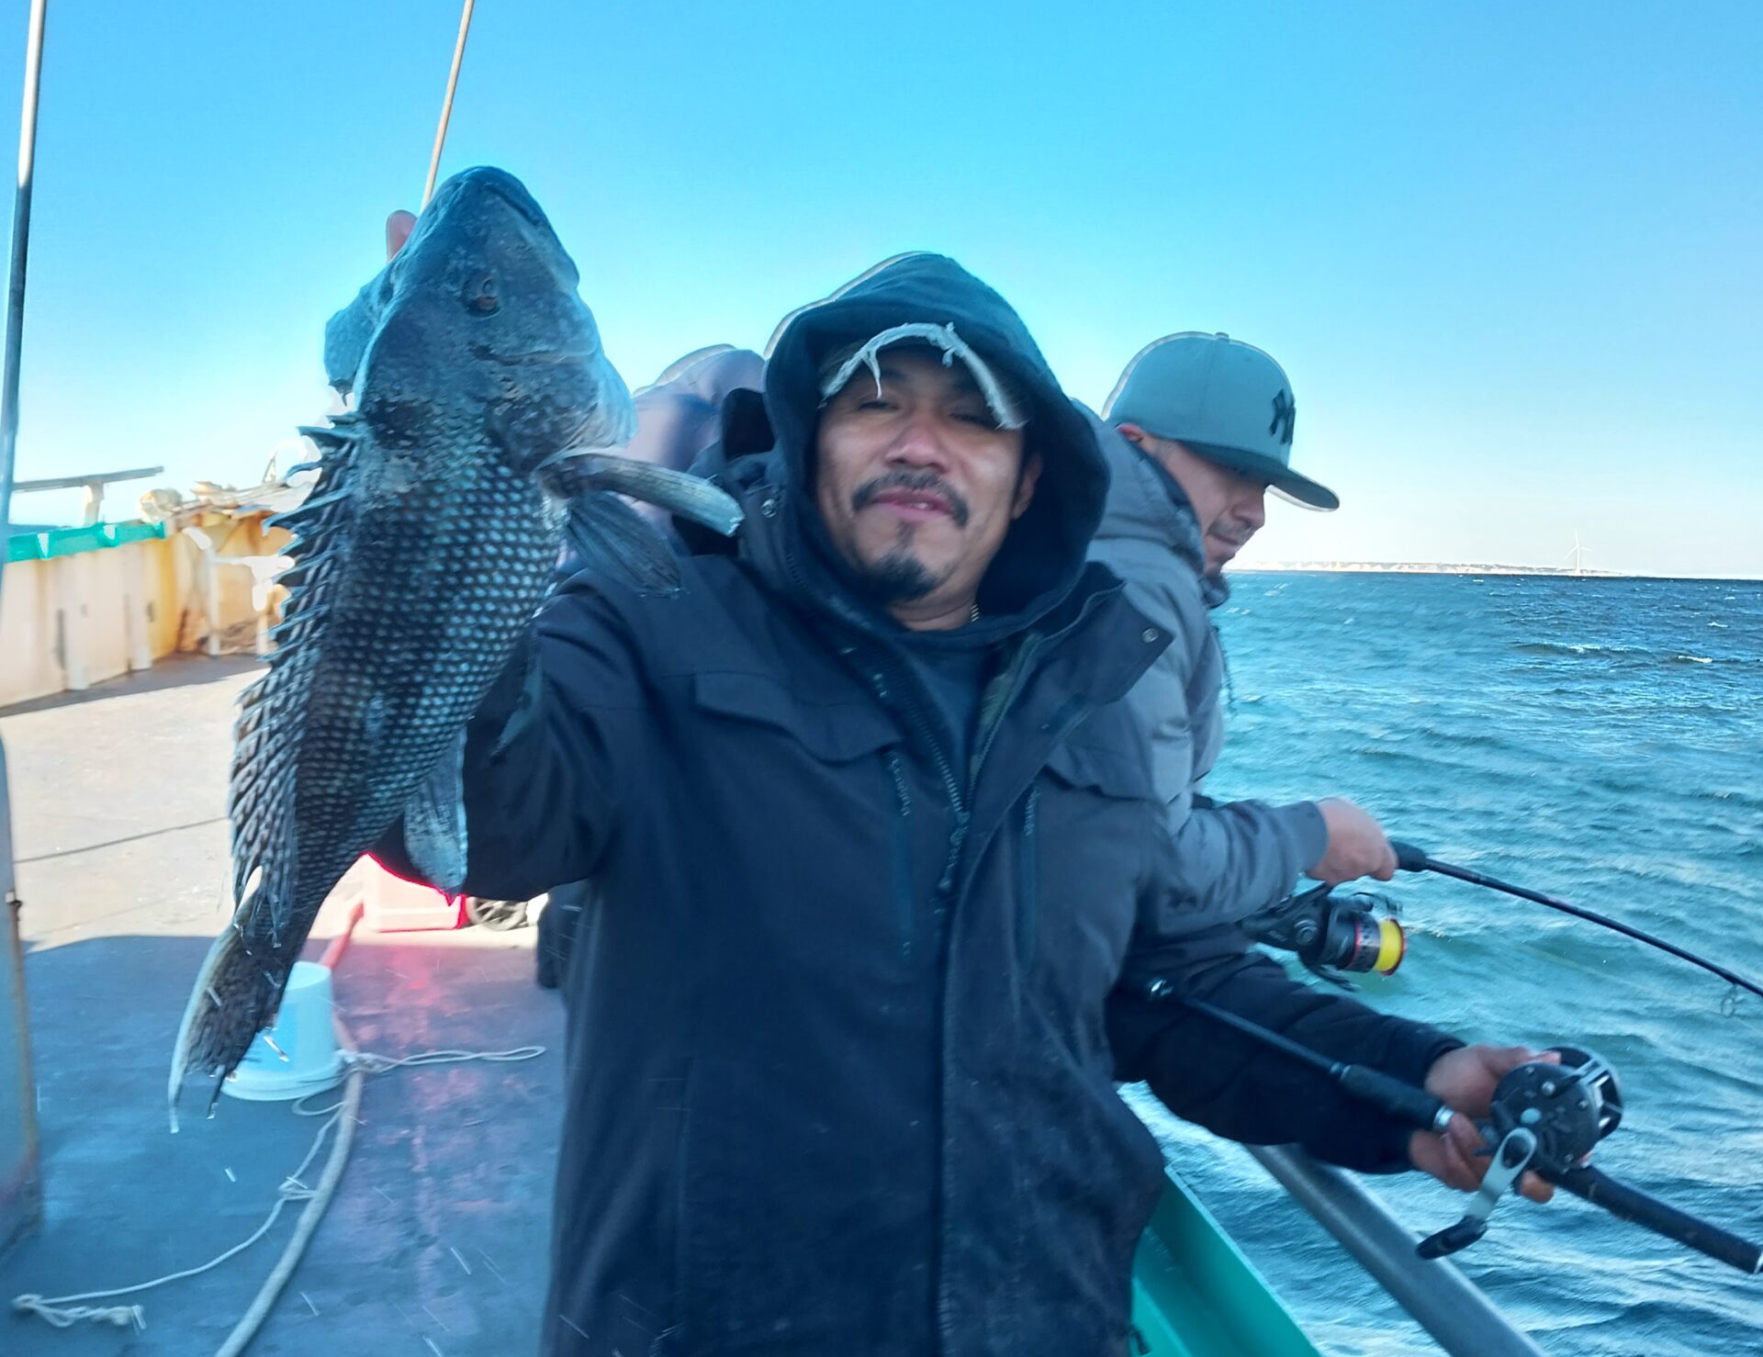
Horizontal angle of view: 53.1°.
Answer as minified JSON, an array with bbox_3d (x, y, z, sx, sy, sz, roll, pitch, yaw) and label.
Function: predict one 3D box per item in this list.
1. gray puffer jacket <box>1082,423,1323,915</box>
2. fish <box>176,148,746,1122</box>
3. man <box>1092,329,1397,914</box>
[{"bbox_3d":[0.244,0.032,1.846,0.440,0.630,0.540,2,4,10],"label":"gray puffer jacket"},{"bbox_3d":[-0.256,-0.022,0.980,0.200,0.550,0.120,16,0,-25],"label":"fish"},{"bbox_3d":[0.224,0.490,1.897,0.580,1.700,0.560,2,4,10],"label":"man"}]

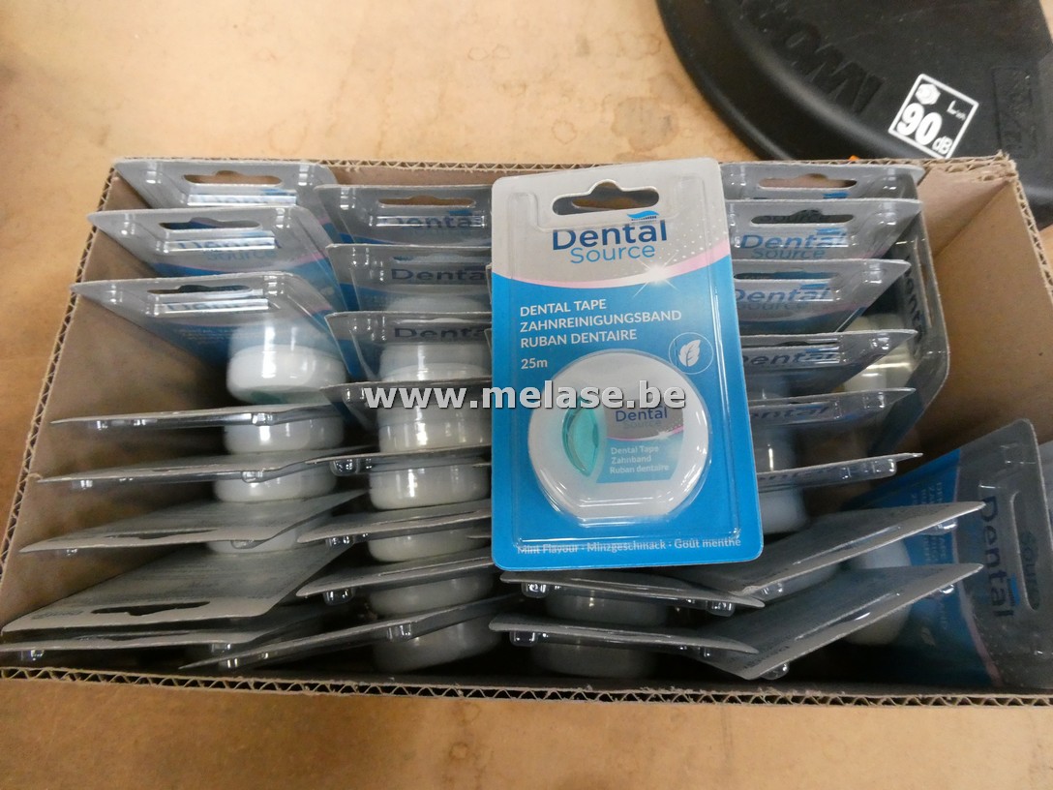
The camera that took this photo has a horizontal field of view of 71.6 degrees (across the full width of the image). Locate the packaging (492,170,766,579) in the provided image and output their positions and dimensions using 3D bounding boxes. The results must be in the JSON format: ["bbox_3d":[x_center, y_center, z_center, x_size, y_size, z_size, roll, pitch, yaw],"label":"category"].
[{"bbox_3d":[0.023,-0.015,0.198,0.070,0.018,0.119,-3,73,8],"label":"packaging"}]

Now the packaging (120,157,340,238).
[{"bbox_3d":[-0.097,-0.048,0.283,0.070,0.119,0.018,2,74,0],"label":"packaging"}]

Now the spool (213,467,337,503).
[{"bbox_3d":[-0.097,0.031,0.284,0.046,0.045,0.016,-3,89,0],"label":"spool"}]

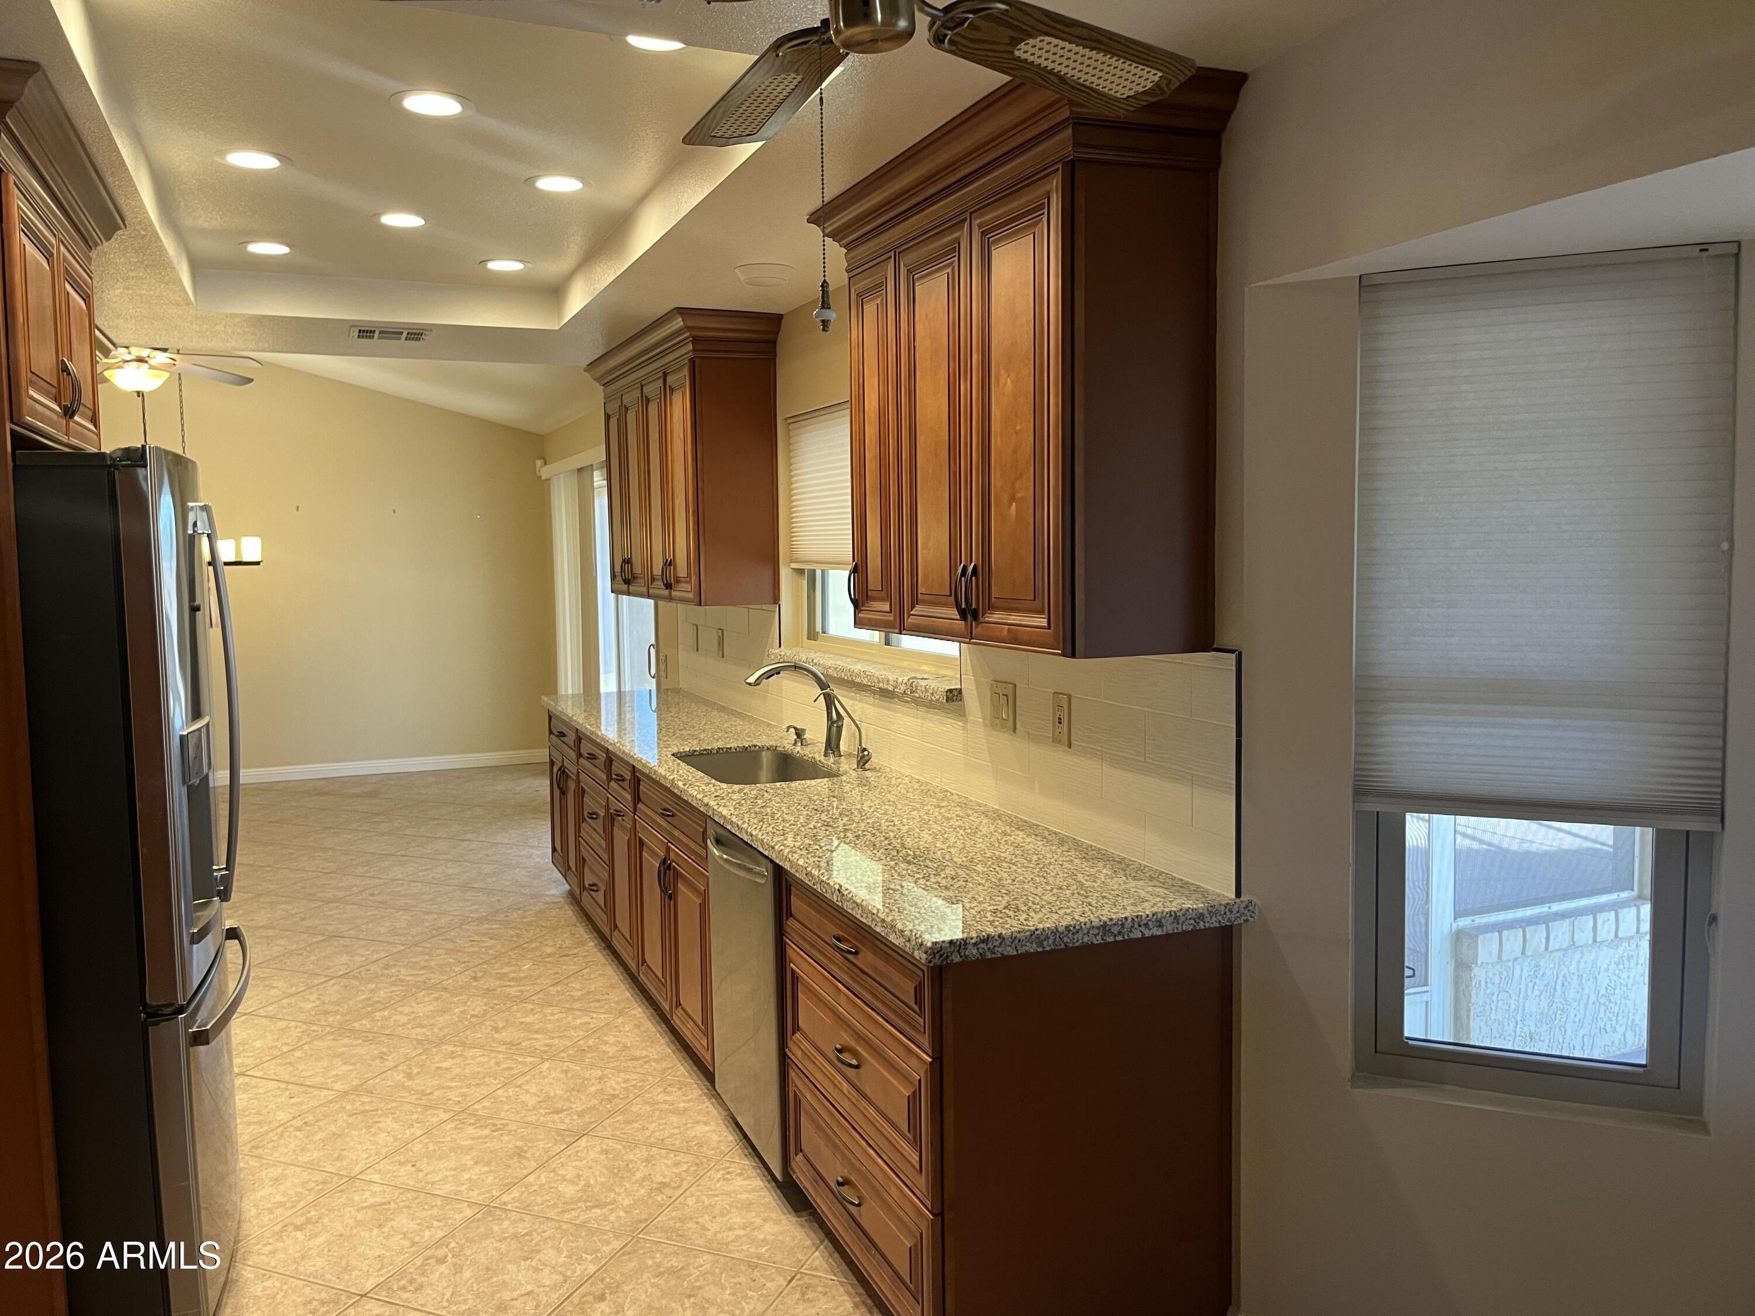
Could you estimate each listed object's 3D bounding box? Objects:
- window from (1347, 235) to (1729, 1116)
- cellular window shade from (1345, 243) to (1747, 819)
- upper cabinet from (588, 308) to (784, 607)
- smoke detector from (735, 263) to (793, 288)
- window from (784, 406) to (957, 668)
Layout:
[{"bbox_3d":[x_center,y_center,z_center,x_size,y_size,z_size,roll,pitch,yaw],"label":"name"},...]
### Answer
[{"bbox_3d":[1.155,0.061,2.329,0.580,1.472,0.100,1,5,22],"label":"window"},{"bbox_3d":[1.128,-0.193,2.265,0.570,0.953,0.045,1,5,22],"label":"cellular window shade"},{"bbox_3d":[-0.834,-0.763,5.441,0.395,1.034,1.660,-3,5,-23],"label":"upper cabinet"},{"bbox_3d":[-0.334,-1.136,3.920,0.178,0.040,0.178,-1,5,0],"label":"smoke detector"},{"bbox_3d":[0.000,-0.399,4.164,0.100,0.833,1.395,-3,5,-23],"label":"window"}]

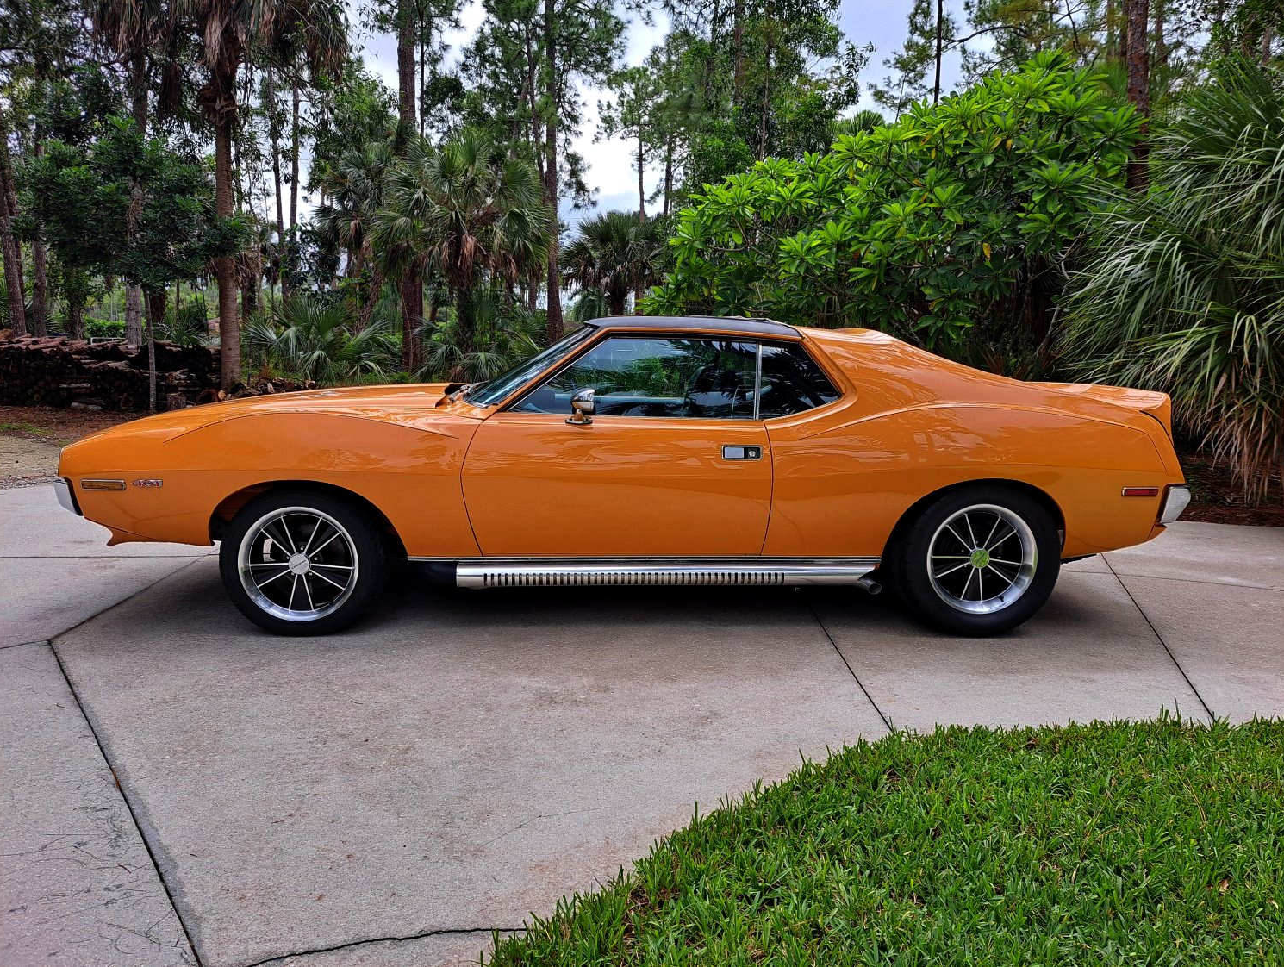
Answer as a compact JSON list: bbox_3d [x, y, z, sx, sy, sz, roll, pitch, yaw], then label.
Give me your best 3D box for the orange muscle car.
[{"bbox_3d":[-0.019,-0.165,4.450,4.860,1.310,1.920,0,10,-4],"label":"orange muscle car"}]

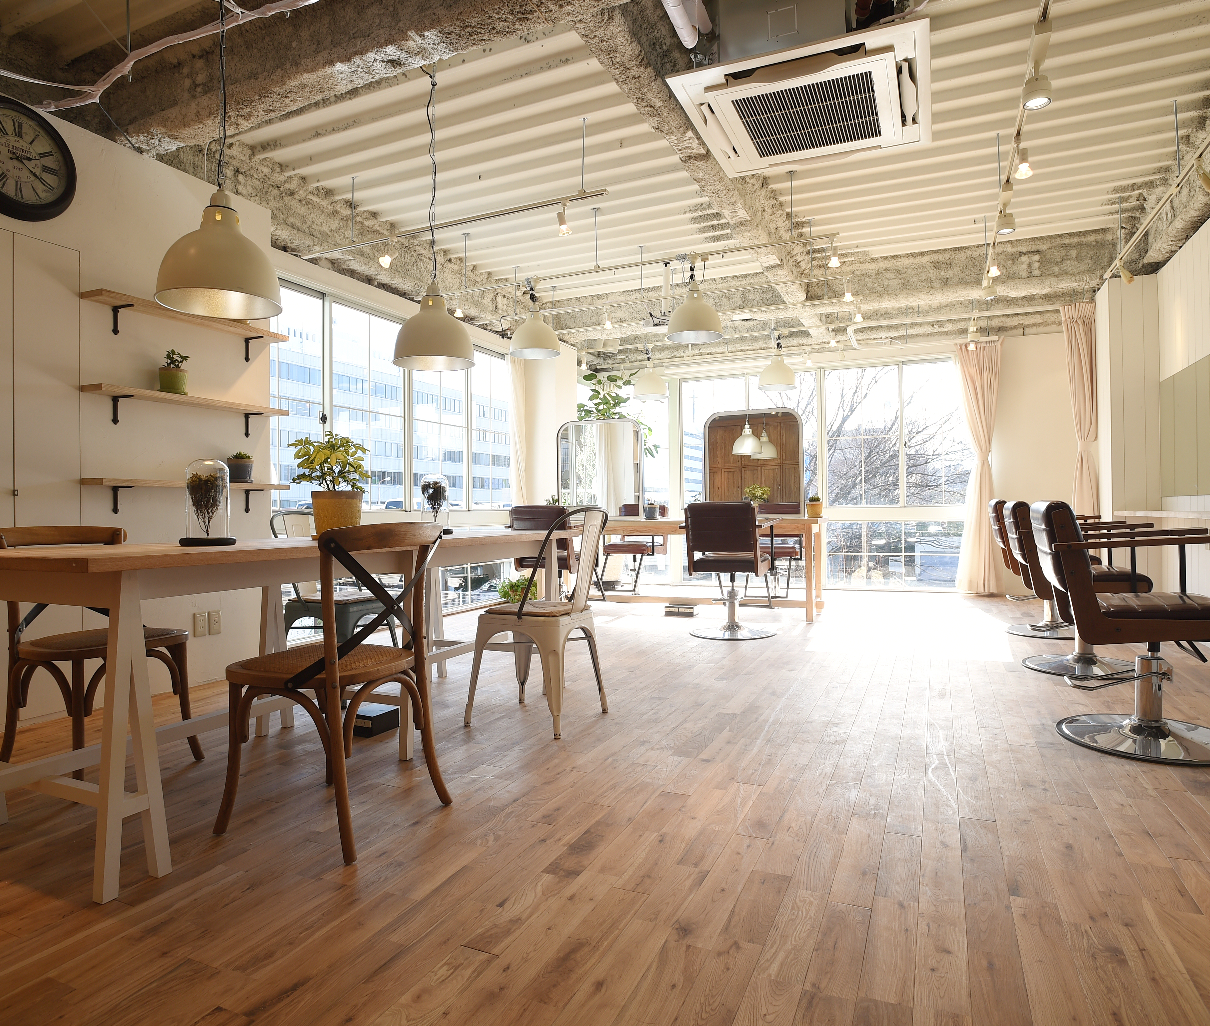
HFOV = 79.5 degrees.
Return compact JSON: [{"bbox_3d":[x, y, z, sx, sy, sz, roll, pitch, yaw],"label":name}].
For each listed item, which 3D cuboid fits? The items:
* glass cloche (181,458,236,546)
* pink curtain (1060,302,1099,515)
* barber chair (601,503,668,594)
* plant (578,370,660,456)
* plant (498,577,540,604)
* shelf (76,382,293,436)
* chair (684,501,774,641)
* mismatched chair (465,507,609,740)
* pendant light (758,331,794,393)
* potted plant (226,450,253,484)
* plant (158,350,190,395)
[{"bbox_3d":[-1.210,-0.032,2.220,0.172,0.262,0.172,0,0,25],"label":"glass cloche"},{"bbox_3d":[3.851,-0.448,5.910,0.275,2.490,0.170,0,0,25],"label":"pink curtain"},{"bbox_3d":[0.309,0.375,7.094,0.610,0.890,0.850,0,0,25],"label":"barber chair"},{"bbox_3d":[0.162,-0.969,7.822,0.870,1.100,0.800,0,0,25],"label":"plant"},{"bbox_3d":[-0.749,0.692,6.373,0.334,0.274,0.334,0,0,0],"label":"plant"},{"bbox_3d":[-1.939,-0.466,3.469,0.158,0.152,0.945,0,0,26],"label":"shelf"},{"bbox_3d":[0.892,0.384,4.993,0.610,0.890,0.850,0,0,25],"label":"chair"},{"bbox_3d":[-0.256,0.411,2.978,0.490,0.865,0.440,0,0,25],"label":"mismatched chair"},{"bbox_3d":[1.539,-1.346,6.479,0.343,0.531,0.343,0,0,25],"label":"pendant light"},{"bbox_3d":[-1.852,-0.228,3.697,0.120,0.168,0.120,0,0,25],"label":"potted plant"},{"bbox_3d":[-1.998,-0.645,3.365,0.124,0.217,0.124,0,0,25],"label":"plant"}]

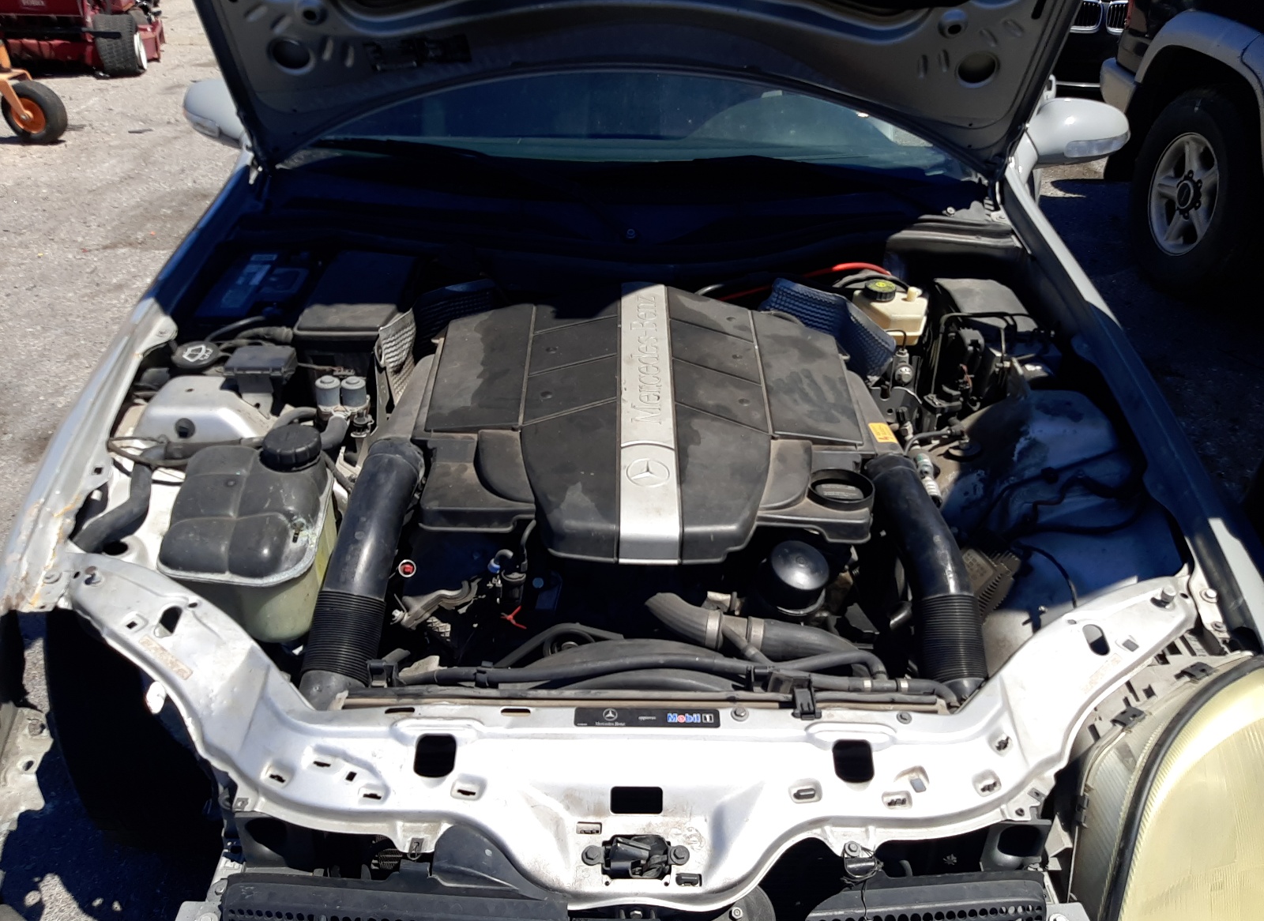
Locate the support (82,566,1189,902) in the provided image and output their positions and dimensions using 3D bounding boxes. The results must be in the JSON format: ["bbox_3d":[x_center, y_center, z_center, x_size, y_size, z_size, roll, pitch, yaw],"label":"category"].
[{"bbox_3d":[-0.001,0.272,1.000,1.280,0.190,0.370,1,35,0],"label":"support"}]

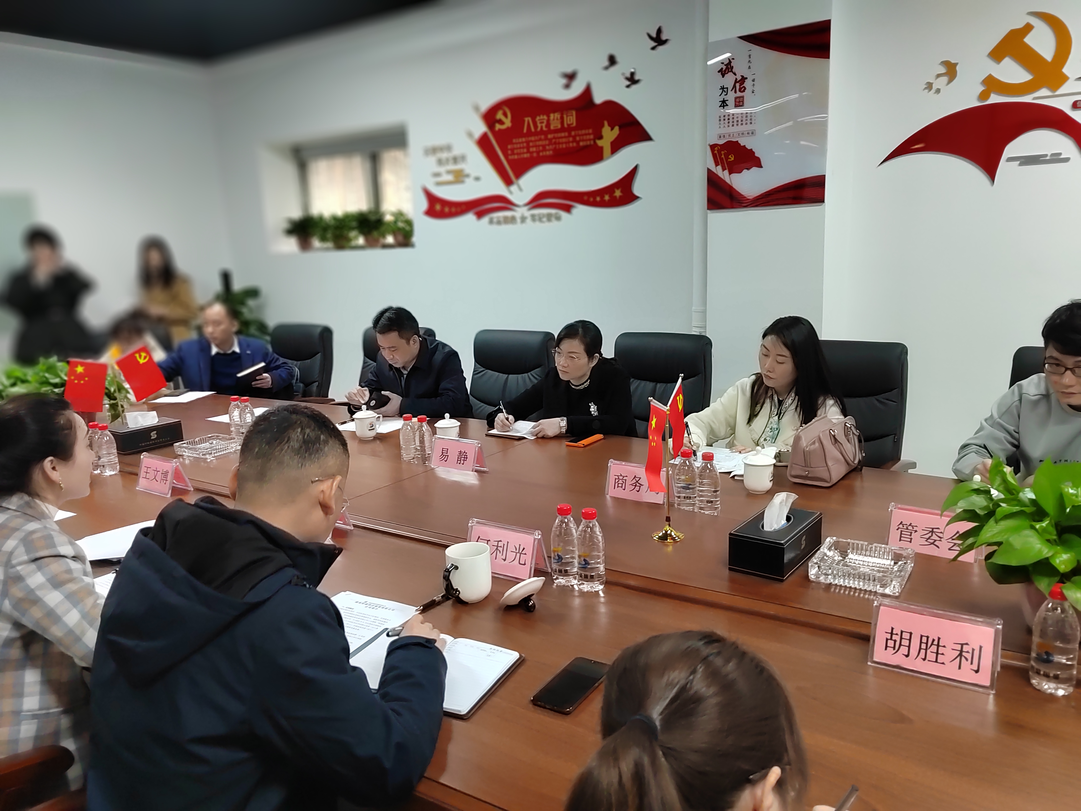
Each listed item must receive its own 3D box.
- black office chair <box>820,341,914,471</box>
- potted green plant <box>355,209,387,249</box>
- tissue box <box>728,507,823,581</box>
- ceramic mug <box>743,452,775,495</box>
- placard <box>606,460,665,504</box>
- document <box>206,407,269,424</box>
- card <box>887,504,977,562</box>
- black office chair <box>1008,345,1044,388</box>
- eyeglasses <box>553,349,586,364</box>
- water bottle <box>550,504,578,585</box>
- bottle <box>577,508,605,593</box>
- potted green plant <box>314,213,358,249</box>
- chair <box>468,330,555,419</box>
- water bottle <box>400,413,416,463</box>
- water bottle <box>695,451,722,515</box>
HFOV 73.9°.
[{"bbox_3d":[1.077,0.328,2.754,0.600,1.080,0.660,5,14,31],"label":"black office chair"},{"bbox_3d":[-1.305,-1.357,5.521,0.255,0.305,0.247,5,14,30],"label":"potted green plant"},{"bbox_3d":[0.560,0.320,1.707,0.125,0.089,0.248,6,13,37],"label":"tissue box"},{"bbox_3d":[0.657,0.191,2.147,0.114,0.130,0.096,-13,16,-41],"label":"ceramic mug"},{"bbox_3d":[0.308,0.231,2.205,0.195,0.103,0.080,5,13,35],"label":"placard"},{"bbox_3d":[-1.574,0.051,3.811,0.210,0.005,0.300,4,12,30],"label":"document"},{"bbox_3d":[0.948,0.296,1.729,0.195,0.103,0.080,6,13,38],"label":"card"},{"bbox_3d":[1.990,0.355,2.653,0.600,1.089,0.670,4,12,29],"label":"black office chair"},{"bbox_3d":[0.152,-0.215,2.978,0.140,0.045,0.135,18,22,37],"label":"eyeglasses"},{"bbox_3d":[0.057,0.318,1.658,0.063,0.183,0.063,-2,11,0],"label":"water bottle"},{"bbox_3d":[0.108,0.315,1.565,0.062,0.179,0.062,-2,10,0],"label":"bottle"},{"bbox_3d":[-1.519,-1.297,5.327,0.300,0.272,0.280,5,13,30],"label":"potted green plant"},{"bbox_3d":[-0.274,0.183,3.902,0.600,1.128,0.670,4,12,29],"label":"chair"},{"bbox_3d":[-0.509,0.125,2.729,0.062,0.177,0.062,-2,10,0],"label":"water bottle"},{"bbox_3d":[0.494,0.227,2.111,0.063,0.183,0.063,5,13,30],"label":"water bottle"}]

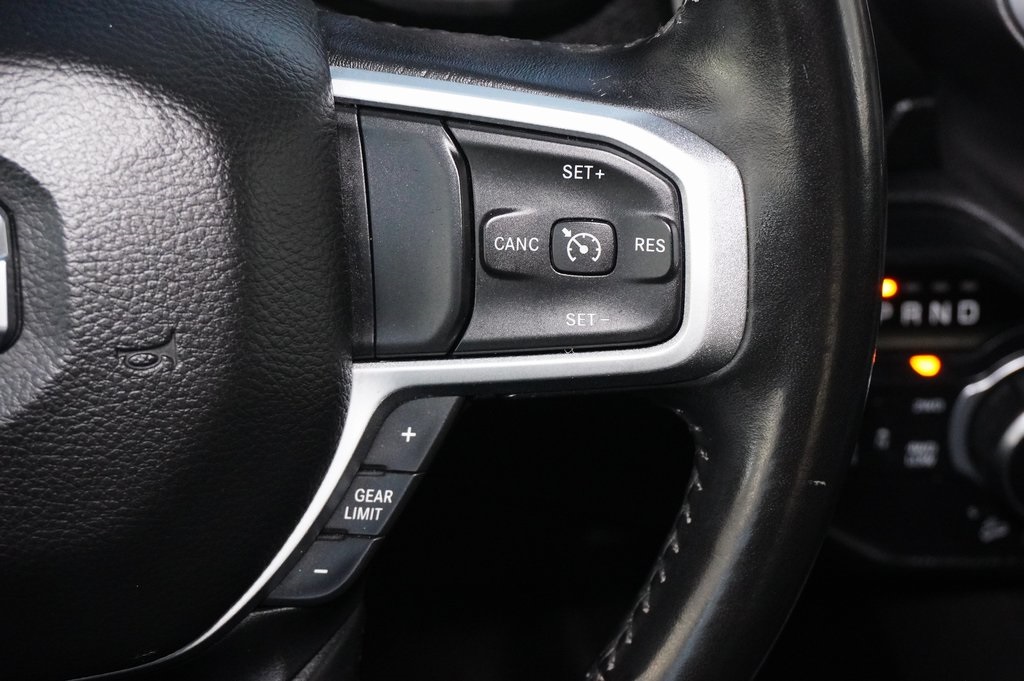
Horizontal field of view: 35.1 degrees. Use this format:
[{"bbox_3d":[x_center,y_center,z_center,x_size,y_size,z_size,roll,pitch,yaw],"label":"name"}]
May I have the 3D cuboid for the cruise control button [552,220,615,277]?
[{"bbox_3d":[0.015,-0.020,0.338,0.013,0.011,0.004,1,-2,3],"label":"cruise control button"}]

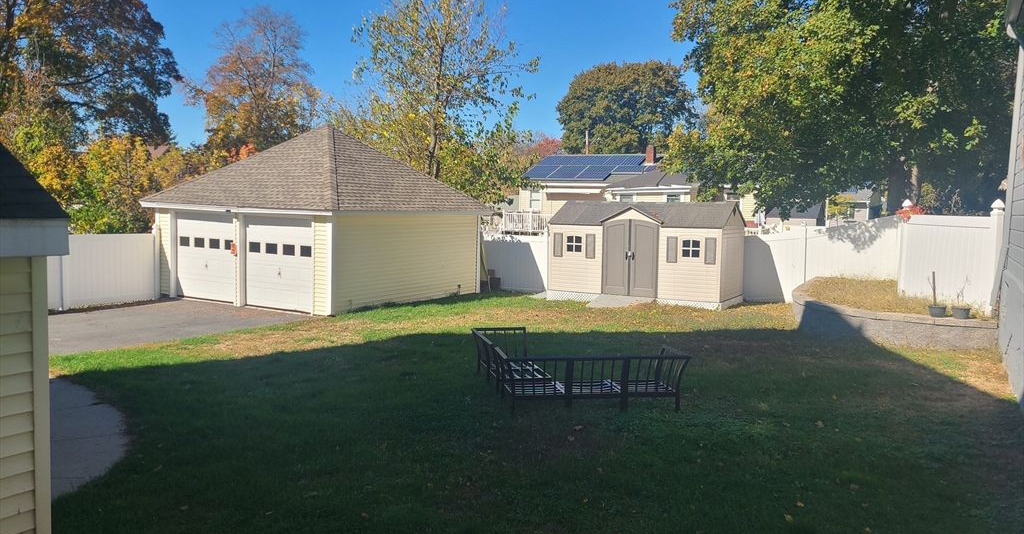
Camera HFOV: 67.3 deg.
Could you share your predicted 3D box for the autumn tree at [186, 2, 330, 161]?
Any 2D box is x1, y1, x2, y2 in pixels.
[{"bbox_3d":[-14.797,-8.031,44.545,8.308,13.919,8.308,1,4,0],"label":"autumn tree"}]

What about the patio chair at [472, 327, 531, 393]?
[{"bbox_3d":[-0.020,1.316,10.908,0.814,0.715,1.579,0,4,-11],"label":"patio chair"}]

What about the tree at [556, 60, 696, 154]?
[{"bbox_3d":[10.111,-10.551,69.396,12.742,16.069,12.742,1,4,0],"label":"tree"}]

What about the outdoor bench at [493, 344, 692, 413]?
[{"bbox_3d":[0.989,1.417,9.773,2.344,0.715,0.856,0,4,-11],"label":"outdoor bench"}]

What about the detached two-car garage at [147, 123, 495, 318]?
[{"bbox_3d":[-5.176,-1.561,21.360,6.800,4.660,6.450,3,5,30],"label":"detached two-car garage"}]

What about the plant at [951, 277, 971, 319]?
[{"bbox_3d":[8.366,0.565,14.394,0.350,0.770,0.332,3,5,30],"label":"plant"}]

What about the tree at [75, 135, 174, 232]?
[{"bbox_3d":[-13.518,-2.153,26.931,3.511,4.855,3.511,1,4,0],"label":"tree"}]

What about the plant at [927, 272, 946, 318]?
[{"bbox_3d":[8.031,0.510,14.592,0.350,0.840,0.332,3,5,29],"label":"plant"}]

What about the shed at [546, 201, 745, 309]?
[{"bbox_3d":[3.504,-0.420,20.027,4.580,2.563,2.450,3,5,29],"label":"shed"}]

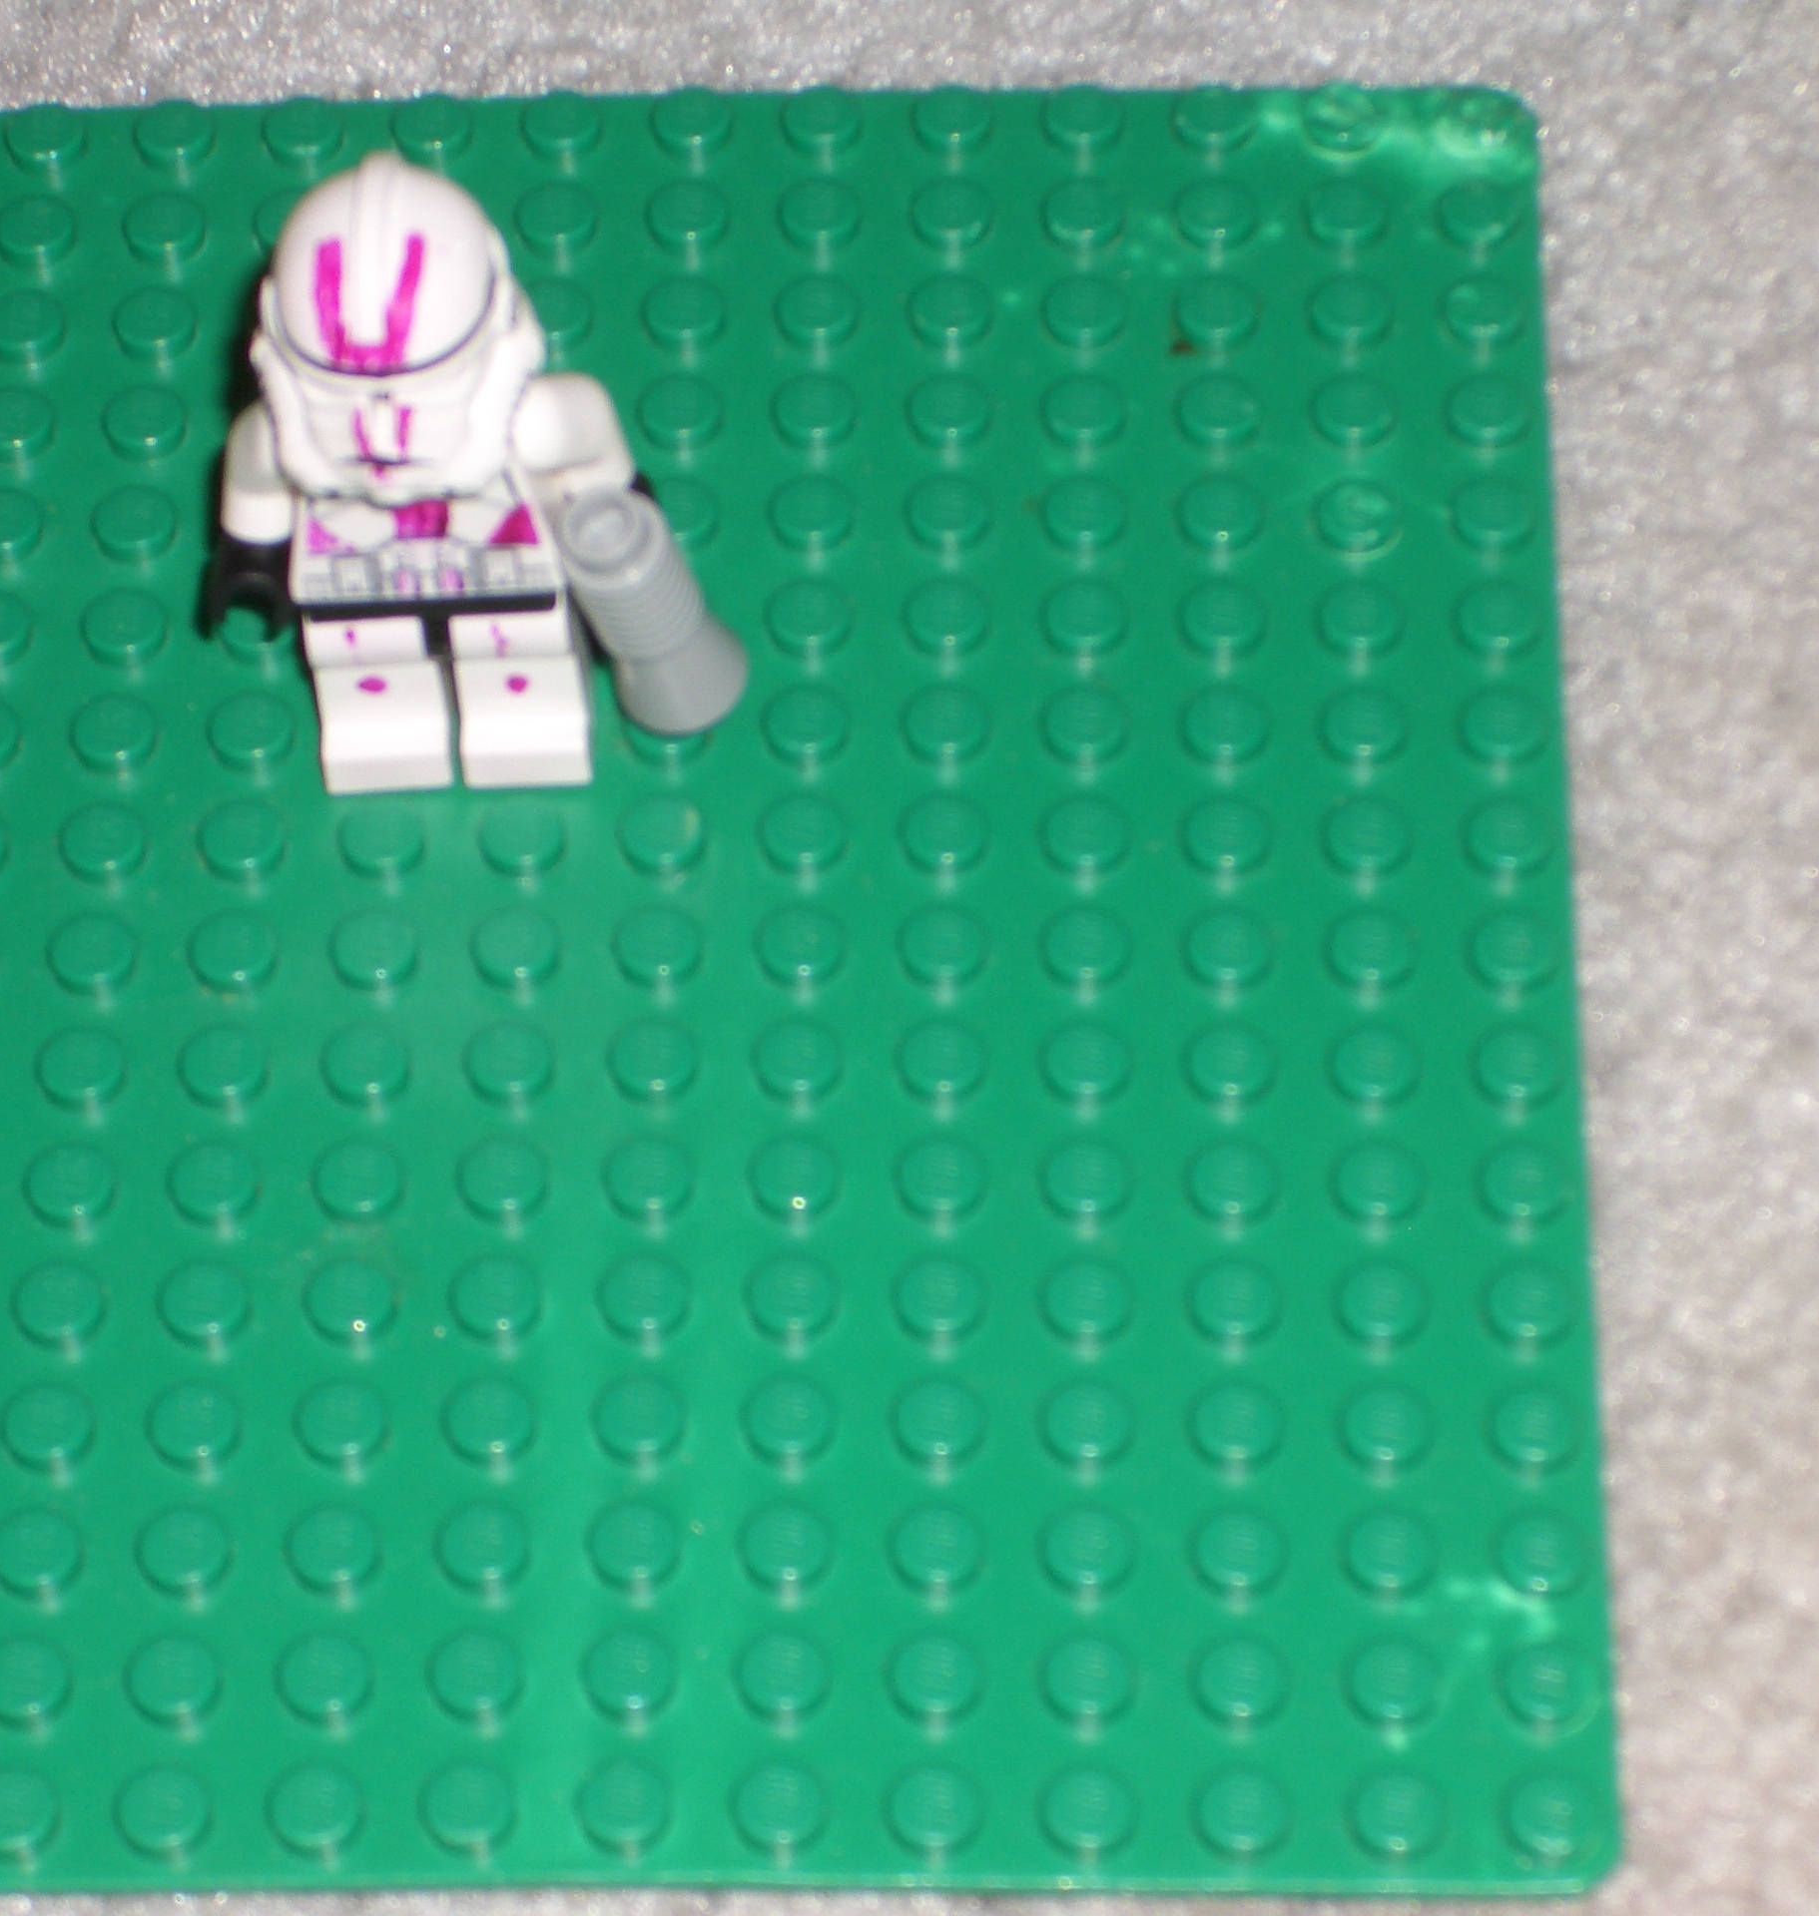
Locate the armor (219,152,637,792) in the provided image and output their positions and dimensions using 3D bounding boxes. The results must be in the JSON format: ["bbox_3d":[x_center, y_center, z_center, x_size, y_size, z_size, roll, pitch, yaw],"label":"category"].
[{"bbox_3d":[-0.027,-0.026,0.431,0.024,0.043,0.015,0,53,1],"label":"armor"}]

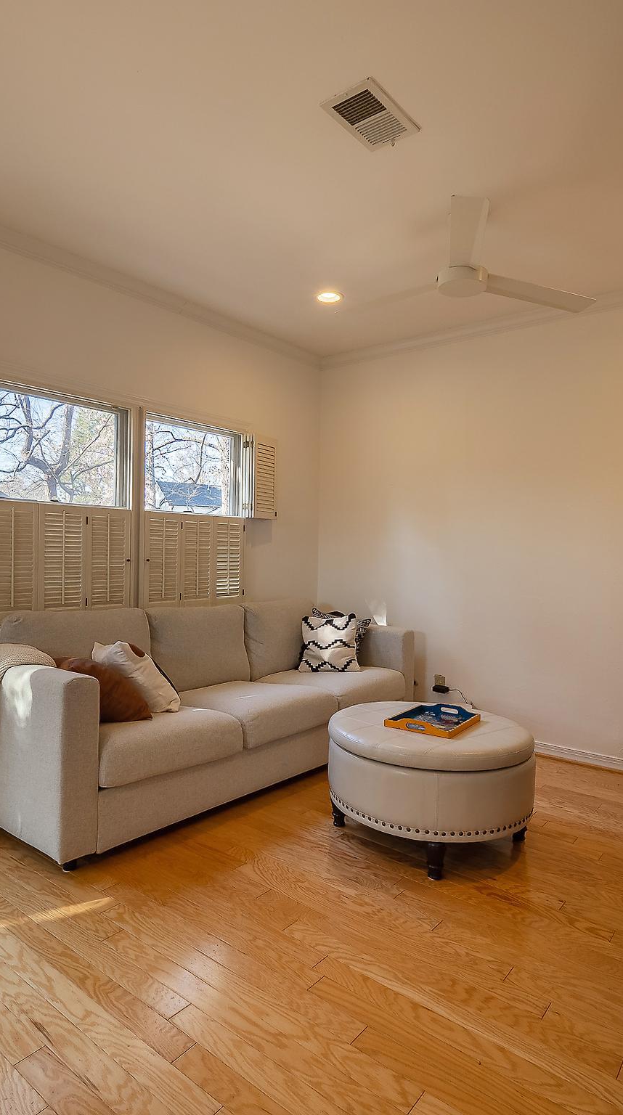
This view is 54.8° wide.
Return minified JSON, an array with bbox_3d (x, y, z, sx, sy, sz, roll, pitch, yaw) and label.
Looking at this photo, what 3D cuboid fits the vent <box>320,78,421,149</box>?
[{"bbox_3d":[0.201,-1.450,1.997,0.193,0.030,0.289,2,1,41],"label":"vent"}]

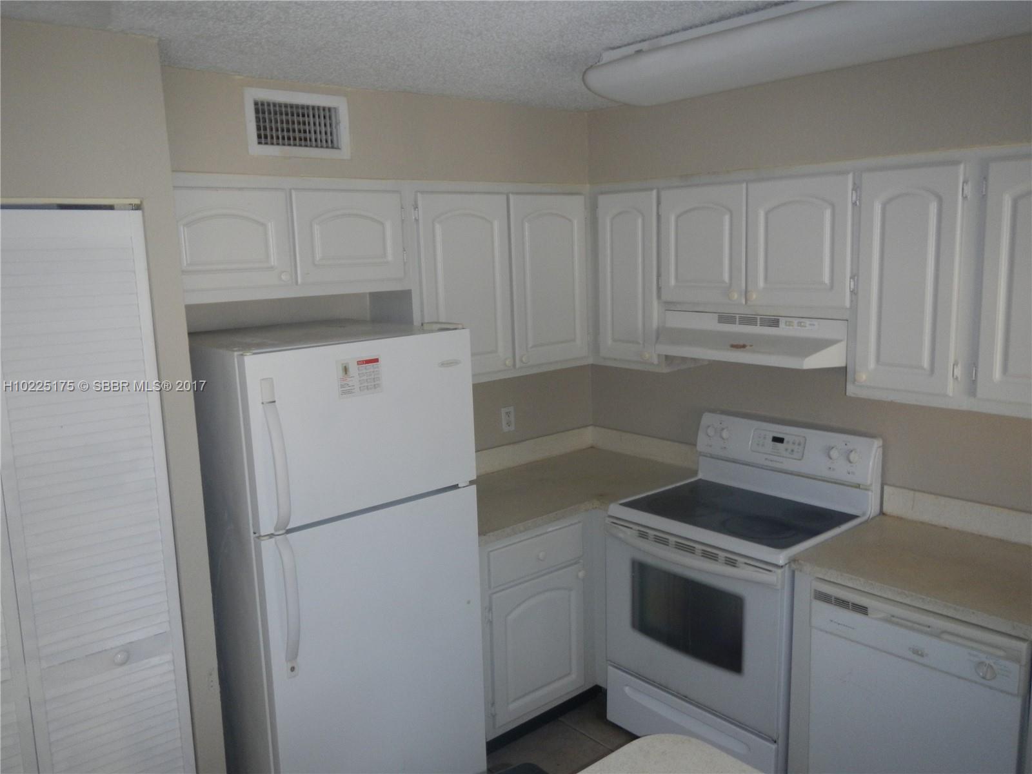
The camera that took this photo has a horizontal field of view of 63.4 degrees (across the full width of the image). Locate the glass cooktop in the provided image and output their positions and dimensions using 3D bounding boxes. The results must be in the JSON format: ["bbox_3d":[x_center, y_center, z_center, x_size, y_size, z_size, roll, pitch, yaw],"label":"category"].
[{"bbox_3d":[0.800,0.461,3.055,0.484,0.020,0.693,-10,13,-40],"label":"glass cooktop"}]

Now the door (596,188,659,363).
[{"bbox_3d":[0.463,-0.451,3.449,0.024,0.694,0.308,-10,13,-41],"label":"door"}]

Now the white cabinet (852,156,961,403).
[{"bbox_3d":[1.307,-0.341,2.679,0.320,0.718,0.333,-10,13,-40],"label":"white cabinet"}]

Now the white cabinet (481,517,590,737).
[{"bbox_3d":[-0.105,0.854,3.381,0.575,0.765,0.615,-10,13,-40],"label":"white cabinet"}]

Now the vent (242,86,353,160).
[{"bbox_3d":[-0.681,-0.825,2.628,0.351,0.197,0.022,-10,13,-40],"label":"vent"}]

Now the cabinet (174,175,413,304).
[{"bbox_3d":[-0.793,-0.493,2.773,0.867,0.378,0.315,-10,13,-40],"label":"cabinet"}]

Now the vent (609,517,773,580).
[{"bbox_3d":[0.579,0.542,2.872,0.040,0.044,0.716,-10,13,-40],"label":"vent"}]

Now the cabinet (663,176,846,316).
[{"bbox_3d":[0.936,-0.517,3.052,0.315,0.478,0.775,-10,13,-40],"label":"cabinet"}]

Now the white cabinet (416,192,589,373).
[{"bbox_3d":[-0.129,-0.418,3.366,0.878,0.734,0.315,-10,13,-40],"label":"white cabinet"}]

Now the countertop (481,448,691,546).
[{"bbox_3d":[0.148,0.425,3.473,1.200,0.037,0.690,-10,13,-40],"label":"countertop"}]

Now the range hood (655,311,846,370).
[{"bbox_3d":[0.893,-0.193,3.061,0.455,0.153,0.760,-10,13,-40],"label":"range hood"}]

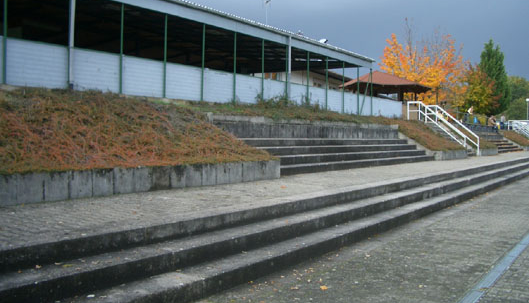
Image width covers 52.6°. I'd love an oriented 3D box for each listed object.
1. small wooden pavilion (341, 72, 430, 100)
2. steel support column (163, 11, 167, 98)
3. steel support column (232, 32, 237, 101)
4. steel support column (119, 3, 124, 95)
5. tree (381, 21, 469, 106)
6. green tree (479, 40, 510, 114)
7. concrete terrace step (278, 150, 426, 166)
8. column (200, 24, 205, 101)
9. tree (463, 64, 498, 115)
[{"bbox_3d":[8.253,-3.689,36.559,6.200,3.500,6.200,2,2,13],"label":"small wooden pavilion"},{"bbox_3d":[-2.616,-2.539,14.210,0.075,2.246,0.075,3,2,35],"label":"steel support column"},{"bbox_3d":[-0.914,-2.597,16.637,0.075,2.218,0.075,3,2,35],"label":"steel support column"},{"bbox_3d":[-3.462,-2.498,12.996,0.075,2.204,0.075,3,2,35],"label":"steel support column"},{"bbox_3d":[13.283,-6.533,45.149,7.200,8.810,7.000,2,2,16],"label":"tree"},{"bbox_3d":[21.409,-6.300,50.141,3.000,8.341,3.000,2,2,23],"label":"green tree"},{"bbox_3d":[3.139,0.153,17.133,0.402,0.195,11.527,3,2,35],"label":"concrete terrace step"},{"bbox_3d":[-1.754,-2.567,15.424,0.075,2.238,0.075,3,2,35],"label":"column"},{"bbox_3d":[18.113,-4.715,45.091,3.100,5.379,3.100,2,2,22],"label":"tree"}]

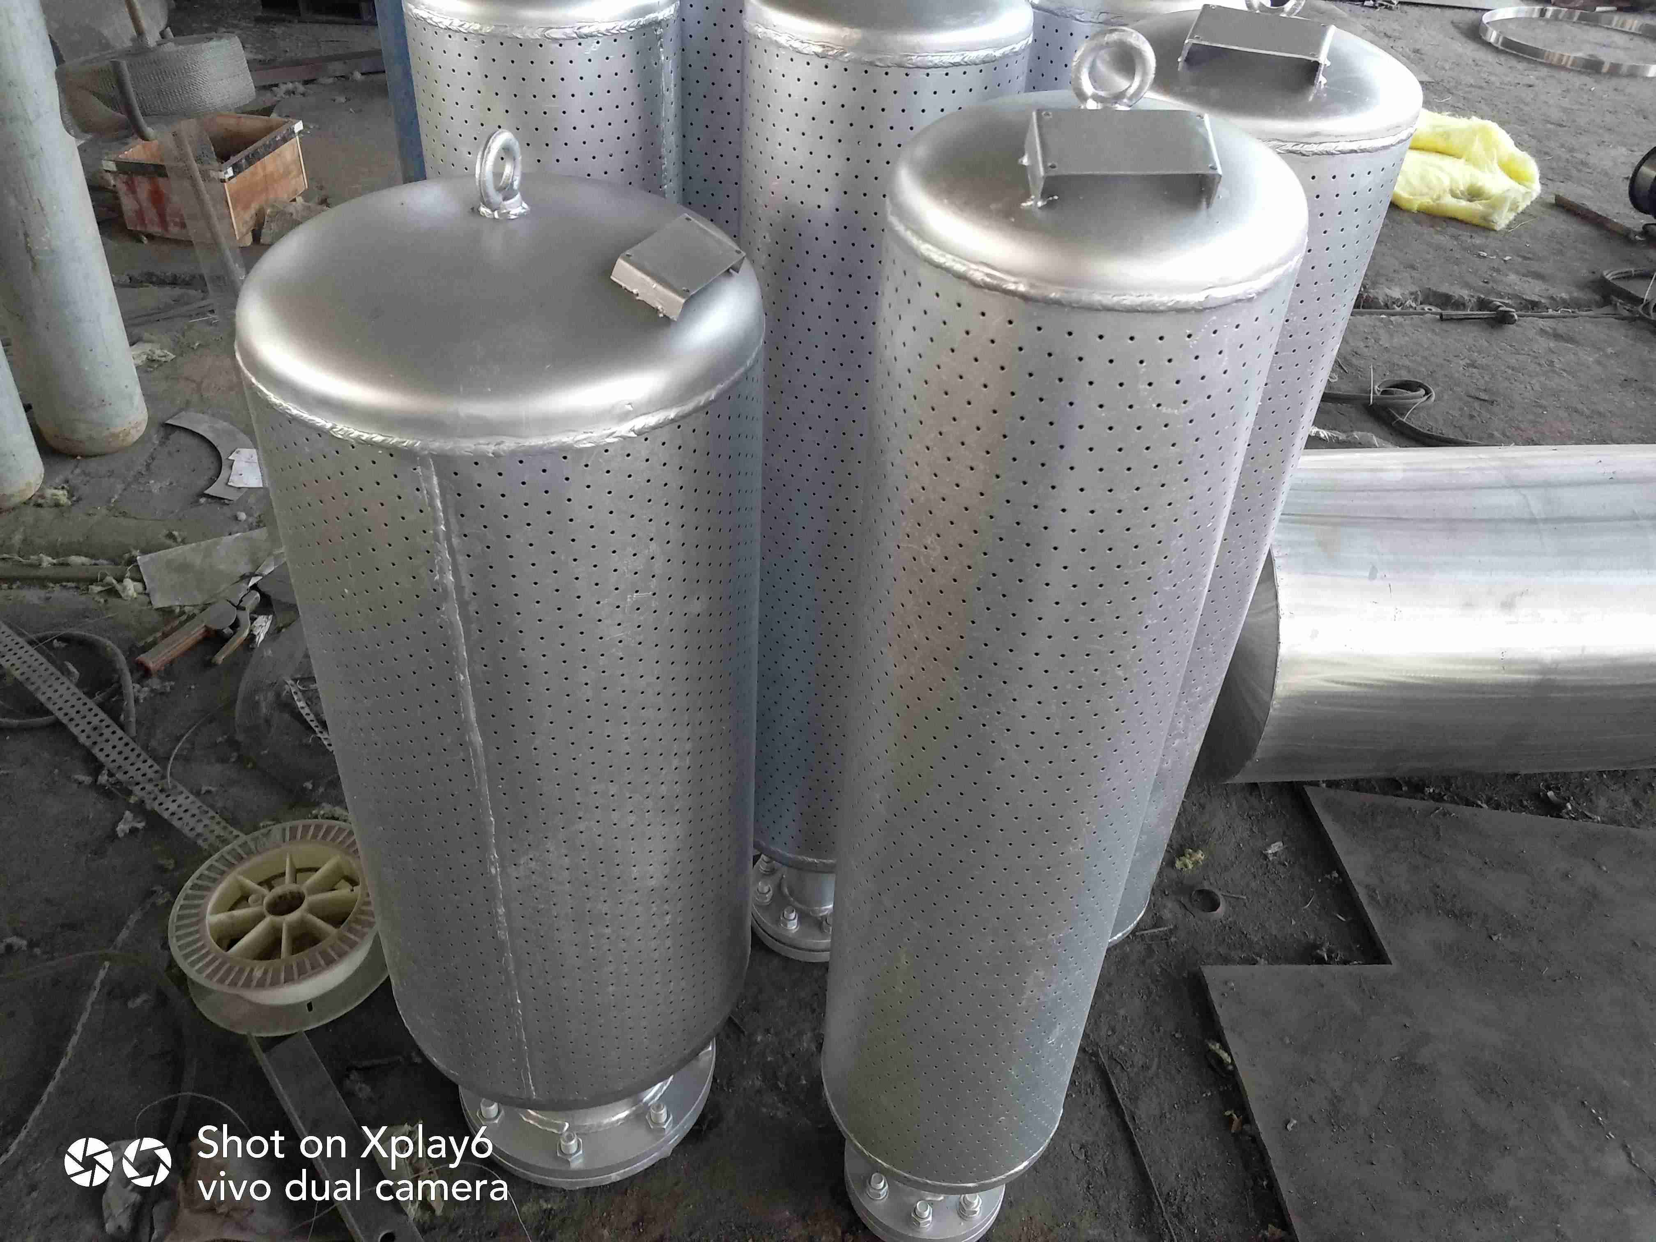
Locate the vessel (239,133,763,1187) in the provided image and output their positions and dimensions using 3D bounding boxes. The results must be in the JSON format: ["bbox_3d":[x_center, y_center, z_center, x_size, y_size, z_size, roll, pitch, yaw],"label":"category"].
[{"bbox_3d":[-0.285,0.032,1.215,0.431,0.929,0.431,4,35,0],"label":"vessel"}]

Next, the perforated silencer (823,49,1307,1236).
[{"bbox_3d":[0.160,0.094,1.090,0.285,1.087,0.285,4,35,0],"label":"perforated silencer"}]

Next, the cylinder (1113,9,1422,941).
[{"bbox_3d":[0.344,-0.091,1.350,0.287,1.085,0.287,5,35,-1],"label":"cylinder"}]

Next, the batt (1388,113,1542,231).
[{"bbox_3d":[2.746,-2.075,5.411,0.850,0.290,0.580,31,43,33],"label":"batt"}]

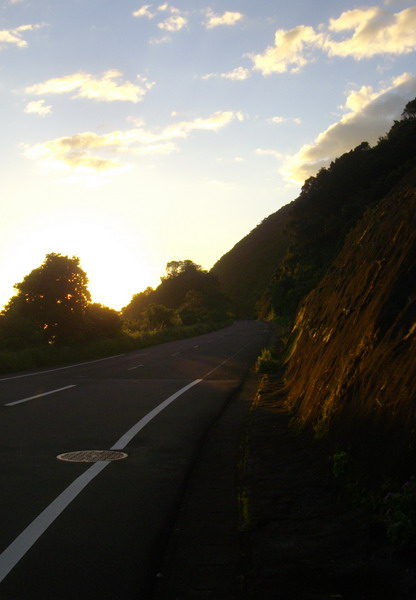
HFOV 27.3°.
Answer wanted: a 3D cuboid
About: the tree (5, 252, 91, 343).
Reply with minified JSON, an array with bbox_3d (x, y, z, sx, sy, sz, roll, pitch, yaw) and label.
[{"bbox_3d":[-7.883,0.000,42.000,4.200,4.700,4.100,0,-3,-11],"label":"tree"}]

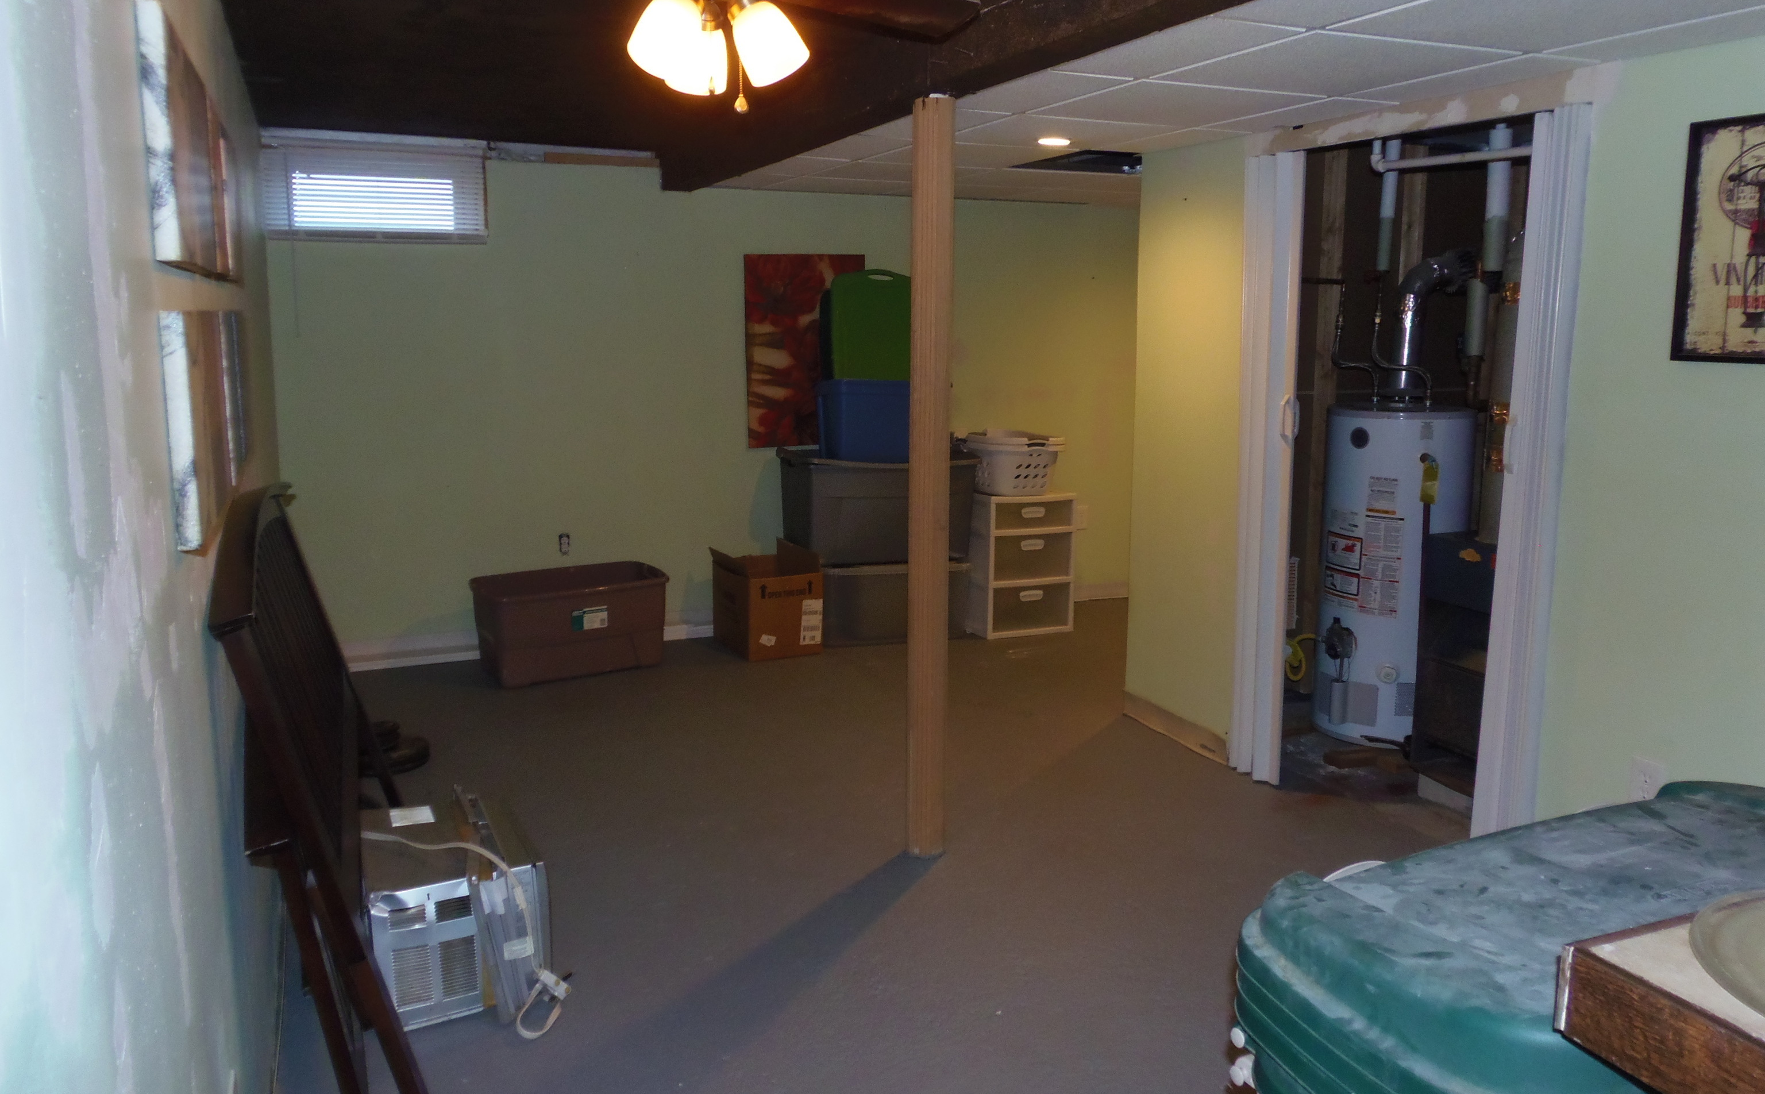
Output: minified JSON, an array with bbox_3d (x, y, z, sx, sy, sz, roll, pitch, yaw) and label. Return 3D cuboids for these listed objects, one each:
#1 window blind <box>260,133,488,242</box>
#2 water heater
[{"bbox_3d":[-2.123,-1.516,5.176,0.870,0.430,0.080,-4,12,-23],"label":"window blind"},{"bbox_3d":[1.960,0.097,4.710,0.505,1.222,0.505,-4,12,-23],"label":"water heater"}]

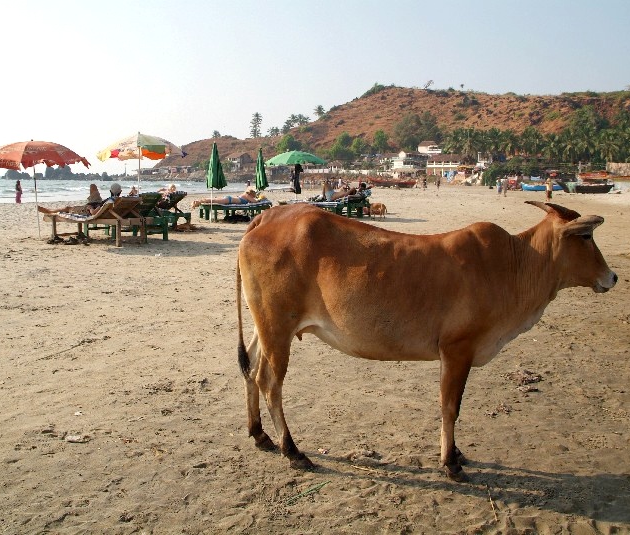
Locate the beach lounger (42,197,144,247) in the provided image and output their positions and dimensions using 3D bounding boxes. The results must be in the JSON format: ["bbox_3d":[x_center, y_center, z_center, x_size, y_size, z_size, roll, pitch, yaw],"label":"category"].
[{"bbox_3d":[-4.142,-0.922,11.545,2.100,0.920,0.720,5,9,26],"label":"beach lounger"}]

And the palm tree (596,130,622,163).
[{"bbox_3d":[50.356,-18.768,103.356,4.900,9.409,4.900,0,9,0],"label":"palm tree"}]

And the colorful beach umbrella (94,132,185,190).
[{"bbox_3d":[-4.030,-2.058,14.151,2.130,2.198,2.130,0,9,0],"label":"colorful beach umbrella"}]

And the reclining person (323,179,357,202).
[{"bbox_3d":[0.660,-2.162,16.866,0.980,0.641,0.500,0,9,0],"label":"reclining person"}]

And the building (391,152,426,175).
[{"bbox_3d":[26.271,-29.416,169.487,10.500,7.200,9.000,1,8,6],"label":"building"}]

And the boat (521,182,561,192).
[{"bbox_3d":[27.773,-9.700,72.363,6.100,1.075,1.700,0,9,0],"label":"boat"}]

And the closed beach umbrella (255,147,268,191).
[{"bbox_3d":[-1.716,-2.728,19.412,0.460,2.250,0.460,1,8,0],"label":"closed beach umbrella"}]

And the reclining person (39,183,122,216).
[{"bbox_3d":[-4.439,-1.283,11.441,1.700,0.660,0.600,5,9,26],"label":"reclining person"}]

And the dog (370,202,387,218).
[{"bbox_3d":[2.016,-1.793,19.191,0.800,0.520,0.260,7,10,36],"label":"dog"}]

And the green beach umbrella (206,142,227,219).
[{"bbox_3d":[-2.809,-2.388,16.937,0.600,2.270,0.600,1,8,0],"label":"green beach umbrella"}]

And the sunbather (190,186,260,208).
[{"bbox_3d":[-2.282,-1.820,15.401,1.760,0.484,0.500,0,9,0],"label":"sunbather"}]

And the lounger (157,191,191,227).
[{"bbox_3d":[-3.987,-1.417,14.908,2.050,0.920,0.720,4,9,22],"label":"lounger"}]

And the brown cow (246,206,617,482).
[{"bbox_3d":[0.495,0.336,2.862,1.780,1.270,0.500,1,9,4],"label":"brown cow"}]

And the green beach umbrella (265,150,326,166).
[{"bbox_3d":[-0.600,-2.807,19.601,2.030,1.989,2.030,0,9,0],"label":"green beach umbrella"}]

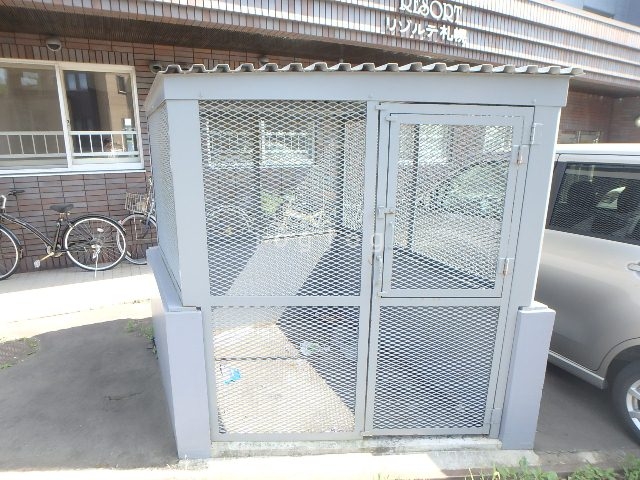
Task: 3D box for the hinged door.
[{"bbox_3d":[0.590,-0.138,1.785,0.615,0.850,0.050,0,14,-2],"label":"hinged door"}]

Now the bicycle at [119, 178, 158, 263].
[{"bbox_3d":[-1.781,-0.273,5.281,1.780,1.120,0.560,-7,17,-24],"label":"bicycle"}]

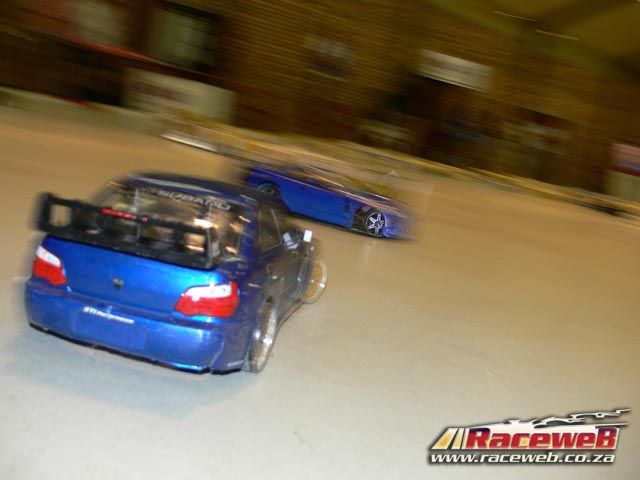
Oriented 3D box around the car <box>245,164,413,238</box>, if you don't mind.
[{"bbox_3d":[0.029,-0.109,1.590,0.432,0.122,0.193,14,10,19],"label":"car"}]

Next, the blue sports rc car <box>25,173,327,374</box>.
[{"bbox_3d":[-0.117,0.012,0.721,0.196,0.143,0.437,12,10,9],"label":"blue sports rc car"}]

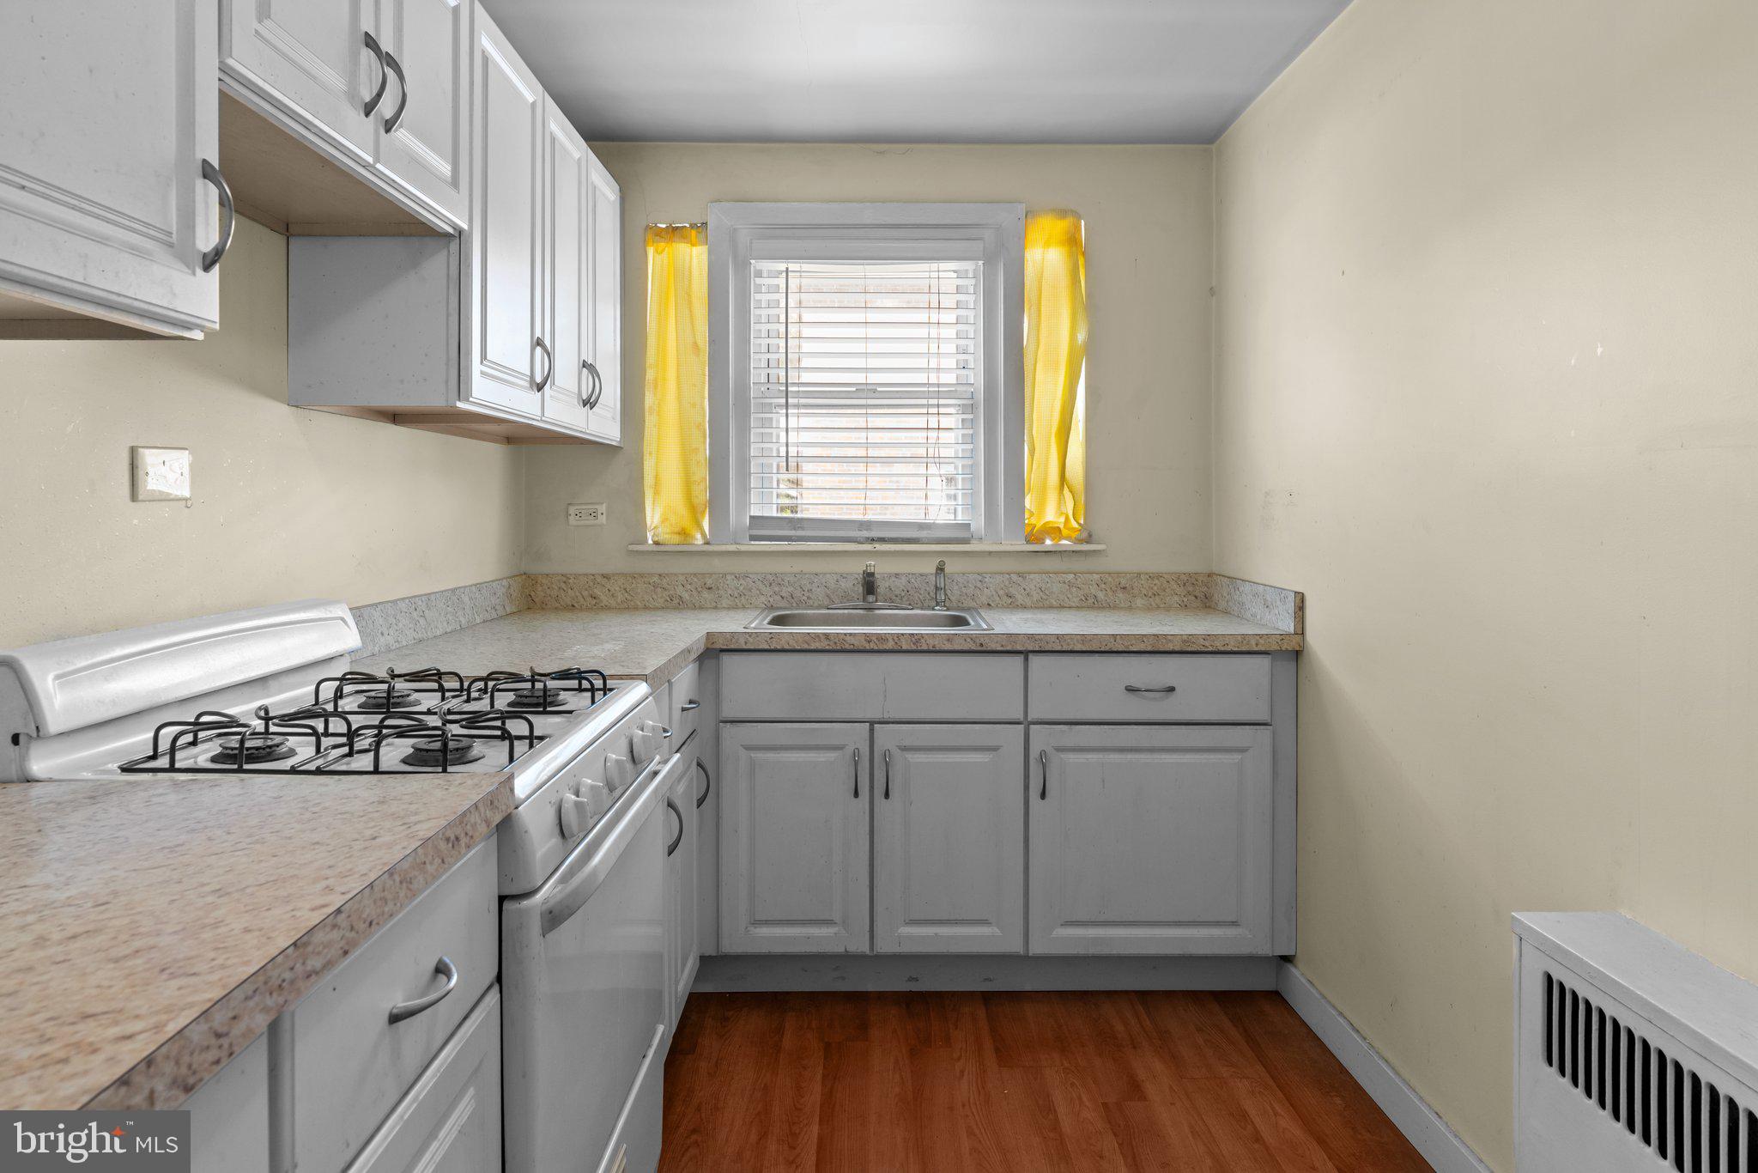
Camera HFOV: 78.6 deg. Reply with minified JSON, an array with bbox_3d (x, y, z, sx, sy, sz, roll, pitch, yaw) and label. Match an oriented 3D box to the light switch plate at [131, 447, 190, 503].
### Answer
[{"bbox_3d":[-1.071,-0.167,1.605,0.009,0.079,0.122,0,3,-1],"label":"light switch plate"}]

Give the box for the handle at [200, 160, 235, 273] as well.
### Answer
[{"bbox_3d":[-0.716,-0.401,1.165,0.032,0.120,0.013,0,3,-1],"label":"handle"}]

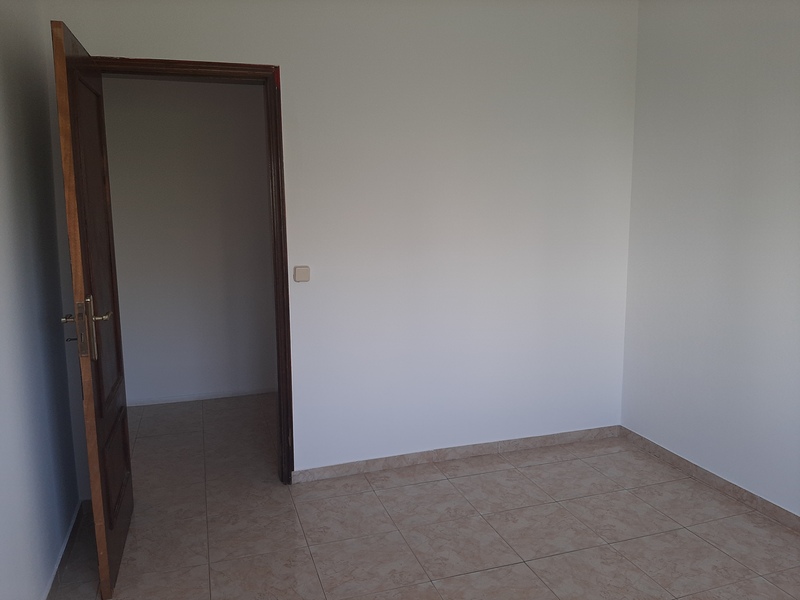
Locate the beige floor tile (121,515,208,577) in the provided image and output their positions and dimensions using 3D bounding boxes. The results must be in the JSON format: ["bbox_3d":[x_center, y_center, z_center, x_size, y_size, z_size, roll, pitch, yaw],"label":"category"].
[{"bbox_3d":[-1.018,1.055,2.646,0.400,0.010,0.400,-3,9,-18],"label":"beige floor tile"}]

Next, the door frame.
[{"bbox_3d":[-0.981,-0.053,3.015,0.840,2.070,0.140,-3,9,-18],"label":"door frame"}]

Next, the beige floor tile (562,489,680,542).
[{"bbox_3d":[1.007,0.994,2.881,0.400,0.010,0.400,-3,9,-18],"label":"beige floor tile"}]

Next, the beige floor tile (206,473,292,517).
[{"bbox_3d":[-0.762,0.977,3.144,0.400,0.010,0.400,-3,9,-18],"label":"beige floor tile"}]

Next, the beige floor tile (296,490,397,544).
[{"bbox_3d":[-0.258,1.009,2.890,0.400,0.010,0.400,-3,9,-18],"label":"beige floor tile"}]

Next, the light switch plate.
[{"bbox_3d":[-0.484,-0.128,3.099,0.083,0.083,0.012,-3,9,-18],"label":"light switch plate"}]

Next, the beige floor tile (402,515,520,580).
[{"bbox_3d":[0.247,1.040,2.636,0.400,0.010,0.400,-3,9,-18],"label":"beige floor tile"}]

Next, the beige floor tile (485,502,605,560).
[{"bbox_3d":[0.627,1.017,2.759,0.400,0.010,0.400,-3,9,-18],"label":"beige floor tile"}]

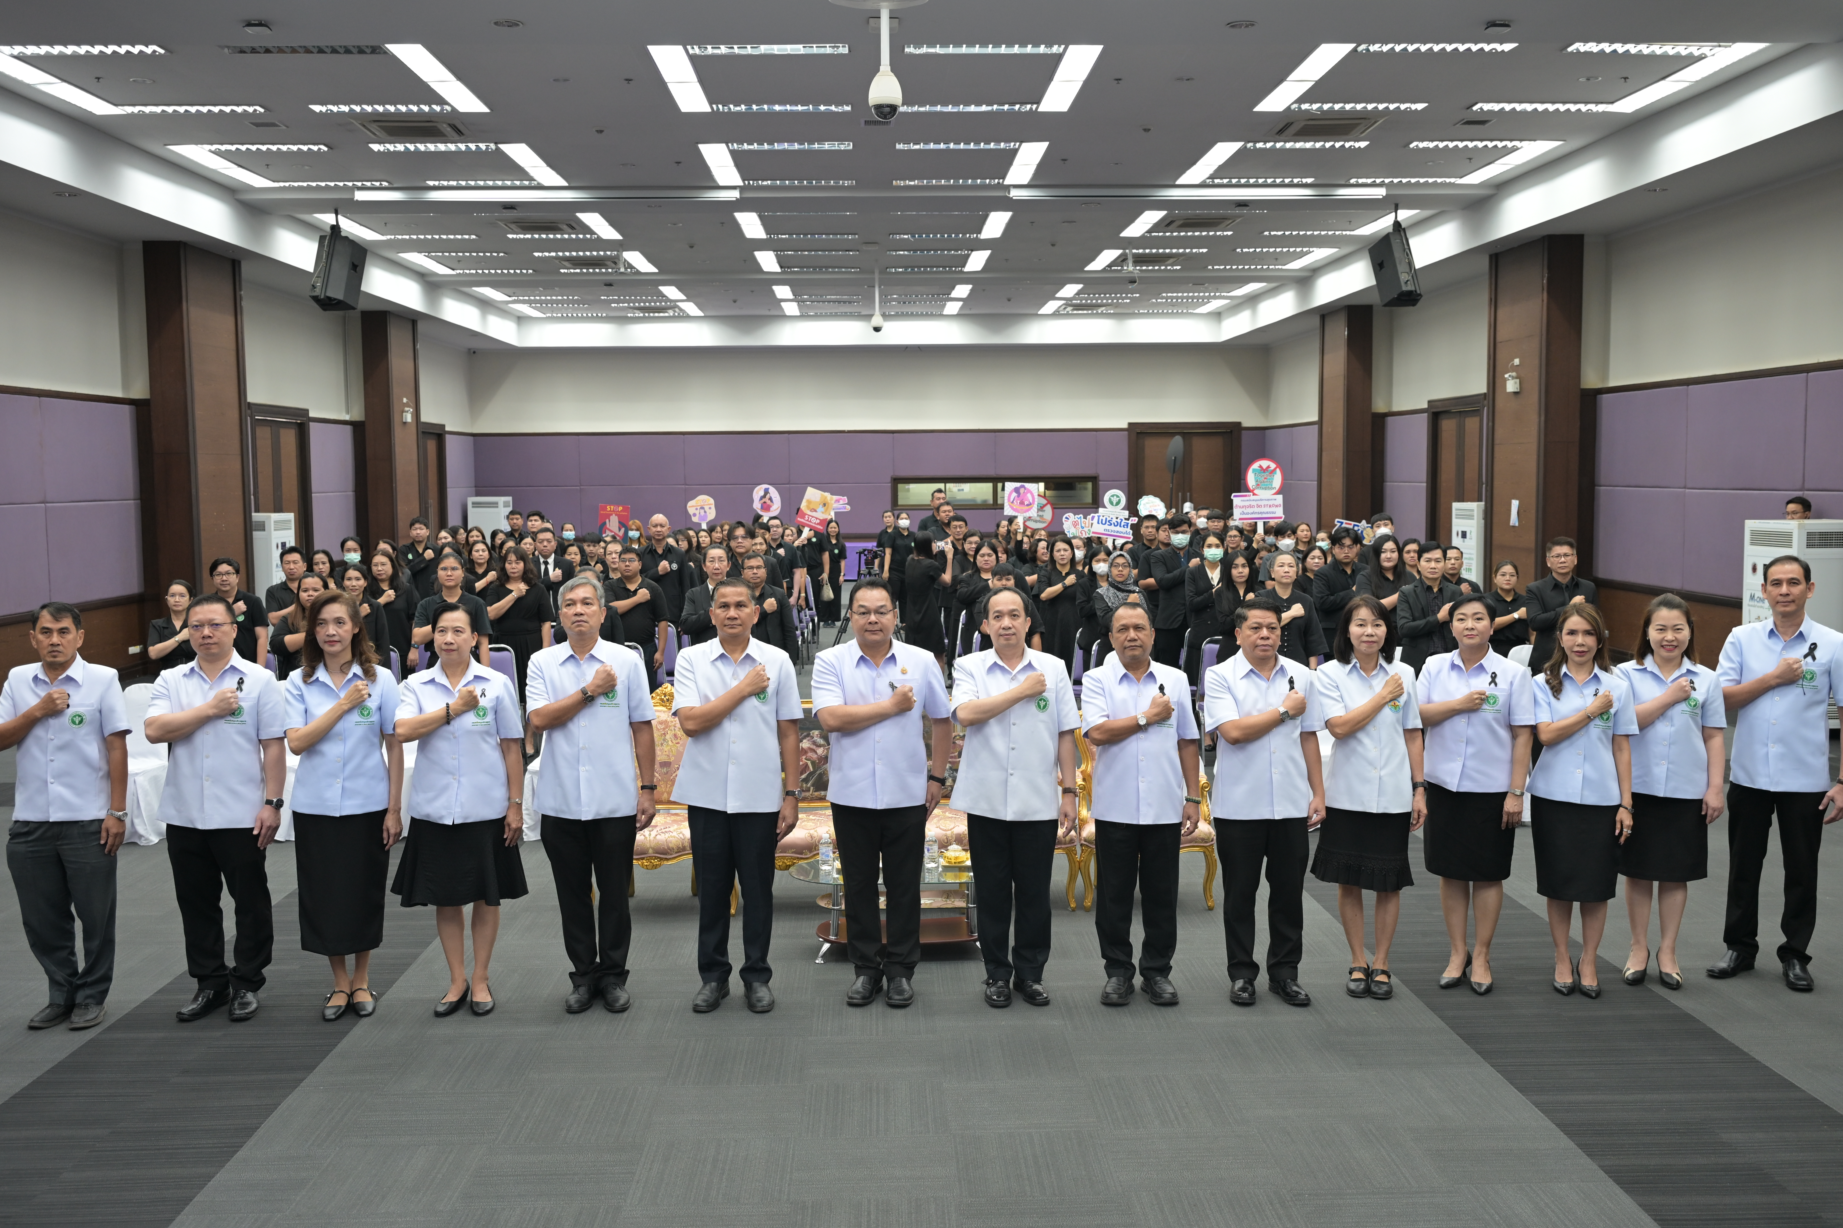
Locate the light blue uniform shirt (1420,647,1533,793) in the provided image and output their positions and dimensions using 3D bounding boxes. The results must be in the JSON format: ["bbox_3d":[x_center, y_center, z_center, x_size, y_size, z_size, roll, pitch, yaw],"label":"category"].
[{"bbox_3d":[2.354,0.446,7.167,0.500,0.620,0.300,1,5,20],"label":"light blue uniform shirt"}]

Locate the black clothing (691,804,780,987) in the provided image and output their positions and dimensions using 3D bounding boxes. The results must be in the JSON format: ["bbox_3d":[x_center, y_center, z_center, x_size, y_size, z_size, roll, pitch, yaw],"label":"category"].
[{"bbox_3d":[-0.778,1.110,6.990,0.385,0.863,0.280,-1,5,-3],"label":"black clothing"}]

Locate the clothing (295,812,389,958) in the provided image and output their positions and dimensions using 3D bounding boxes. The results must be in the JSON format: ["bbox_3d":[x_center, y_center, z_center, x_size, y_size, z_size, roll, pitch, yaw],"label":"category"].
[{"bbox_3d":[-2.370,1.052,6.921,0.378,0.706,0.290,-2,5,-15],"label":"clothing"}]

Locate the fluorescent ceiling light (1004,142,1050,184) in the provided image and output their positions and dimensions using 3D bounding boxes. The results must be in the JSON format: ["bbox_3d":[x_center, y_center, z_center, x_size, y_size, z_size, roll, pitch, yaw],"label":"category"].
[{"bbox_3d":[1.071,-4.642,17.459,0.260,0.080,2.369,-1,5,-2],"label":"fluorescent ceiling light"}]

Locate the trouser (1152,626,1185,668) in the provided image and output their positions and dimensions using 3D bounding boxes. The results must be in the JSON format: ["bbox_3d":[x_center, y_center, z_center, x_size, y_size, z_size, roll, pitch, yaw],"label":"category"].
[{"bbox_3d":[2.086,0.482,13.955,0.370,0.930,0.270,-2,5,-17],"label":"trouser"}]

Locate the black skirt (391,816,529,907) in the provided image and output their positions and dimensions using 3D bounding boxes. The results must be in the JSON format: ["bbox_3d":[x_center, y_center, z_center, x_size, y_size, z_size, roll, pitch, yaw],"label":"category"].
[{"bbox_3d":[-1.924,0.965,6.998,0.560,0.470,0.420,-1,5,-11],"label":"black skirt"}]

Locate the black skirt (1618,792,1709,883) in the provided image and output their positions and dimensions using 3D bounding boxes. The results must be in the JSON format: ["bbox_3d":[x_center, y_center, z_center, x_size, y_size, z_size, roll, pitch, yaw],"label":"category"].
[{"bbox_3d":[3.168,0.886,7.212,0.385,0.461,0.290,1,5,22],"label":"black skirt"}]

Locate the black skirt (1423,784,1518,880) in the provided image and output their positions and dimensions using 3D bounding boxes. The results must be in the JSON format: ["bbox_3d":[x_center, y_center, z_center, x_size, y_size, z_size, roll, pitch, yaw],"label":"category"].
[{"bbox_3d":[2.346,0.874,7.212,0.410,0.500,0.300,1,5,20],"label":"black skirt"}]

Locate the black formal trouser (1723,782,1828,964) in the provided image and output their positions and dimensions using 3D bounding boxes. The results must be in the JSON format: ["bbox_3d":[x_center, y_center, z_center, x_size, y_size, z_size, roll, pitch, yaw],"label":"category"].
[{"bbox_3d":[3.728,1.063,7.381,0.450,0.920,0.320,2,5,26],"label":"black formal trouser"}]

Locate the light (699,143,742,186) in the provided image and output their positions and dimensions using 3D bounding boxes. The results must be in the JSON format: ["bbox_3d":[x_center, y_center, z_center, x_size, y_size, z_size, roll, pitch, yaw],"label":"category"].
[{"bbox_3d":[-2.048,-4.620,17.439,0.260,0.080,2.369,-1,5,-2],"label":"light"}]

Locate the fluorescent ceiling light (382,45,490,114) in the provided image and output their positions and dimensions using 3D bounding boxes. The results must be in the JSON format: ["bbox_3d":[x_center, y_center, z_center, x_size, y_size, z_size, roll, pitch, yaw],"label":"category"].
[{"bbox_3d":[-3.851,-4.283,13.586,0.260,0.080,2.369,-1,5,-2],"label":"fluorescent ceiling light"}]

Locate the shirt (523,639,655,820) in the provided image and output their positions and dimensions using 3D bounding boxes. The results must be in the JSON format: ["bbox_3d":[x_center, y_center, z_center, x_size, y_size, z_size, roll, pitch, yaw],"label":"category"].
[{"bbox_3d":[-1.353,0.460,6.892,0.532,0.716,0.310,-1,5,-6],"label":"shirt"}]

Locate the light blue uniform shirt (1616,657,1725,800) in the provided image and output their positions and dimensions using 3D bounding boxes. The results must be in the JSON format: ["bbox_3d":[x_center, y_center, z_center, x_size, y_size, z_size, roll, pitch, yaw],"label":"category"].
[{"bbox_3d":[3.167,0.481,7.158,0.490,0.596,0.270,1,5,22],"label":"light blue uniform shirt"}]

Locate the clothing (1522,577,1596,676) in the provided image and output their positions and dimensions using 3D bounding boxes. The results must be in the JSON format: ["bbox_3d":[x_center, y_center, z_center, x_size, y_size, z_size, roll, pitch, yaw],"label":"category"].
[{"bbox_3d":[4.272,0.096,11.295,0.462,0.727,0.320,1,5,12],"label":"clothing"}]

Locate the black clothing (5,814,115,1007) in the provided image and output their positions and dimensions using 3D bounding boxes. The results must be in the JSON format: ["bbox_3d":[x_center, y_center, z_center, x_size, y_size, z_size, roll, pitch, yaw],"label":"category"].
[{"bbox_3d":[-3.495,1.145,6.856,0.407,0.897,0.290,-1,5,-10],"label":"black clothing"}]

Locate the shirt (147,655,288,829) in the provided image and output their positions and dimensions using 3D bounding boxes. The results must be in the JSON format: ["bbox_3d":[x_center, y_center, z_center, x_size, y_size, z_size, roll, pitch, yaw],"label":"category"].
[{"bbox_3d":[-2.869,0.527,6.885,0.529,0.717,0.320,-2,5,-14],"label":"shirt"}]

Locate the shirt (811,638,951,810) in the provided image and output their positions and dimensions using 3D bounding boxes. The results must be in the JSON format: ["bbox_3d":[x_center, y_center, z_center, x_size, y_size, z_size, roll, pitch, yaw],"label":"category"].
[{"bbox_3d":[-0.168,0.441,6.920,0.578,0.676,0.330,-1,5,-2],"label":"shirt"}]

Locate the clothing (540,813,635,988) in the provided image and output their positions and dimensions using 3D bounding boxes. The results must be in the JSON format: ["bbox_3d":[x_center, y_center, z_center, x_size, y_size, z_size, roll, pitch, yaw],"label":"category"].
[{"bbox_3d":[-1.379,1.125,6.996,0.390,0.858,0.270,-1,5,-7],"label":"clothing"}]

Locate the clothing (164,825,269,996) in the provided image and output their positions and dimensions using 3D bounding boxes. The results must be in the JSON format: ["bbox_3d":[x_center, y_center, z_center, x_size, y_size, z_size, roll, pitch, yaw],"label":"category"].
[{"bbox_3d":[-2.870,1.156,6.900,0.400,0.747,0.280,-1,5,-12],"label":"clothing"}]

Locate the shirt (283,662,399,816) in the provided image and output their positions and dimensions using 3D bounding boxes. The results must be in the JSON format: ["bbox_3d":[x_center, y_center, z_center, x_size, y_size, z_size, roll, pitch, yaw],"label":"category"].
[{"bbox_3d":[-2.342,0.503,6.834,0.469,0.609,0.270,-2,5,-16],"label":"shirt"}]

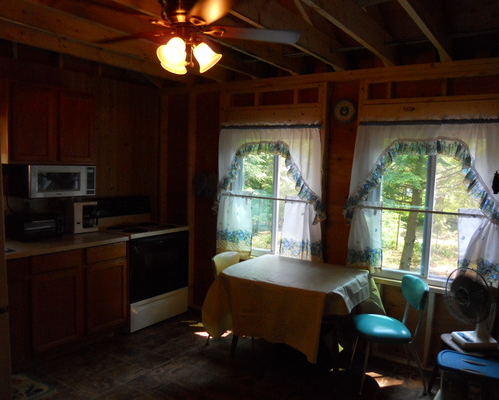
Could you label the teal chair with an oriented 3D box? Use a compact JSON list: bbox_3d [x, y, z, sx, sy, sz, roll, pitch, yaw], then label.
[{"bbox_3d":[1.005,0.953,3.112,0.500,0.805,0.410,1,6,1],"label":"teal chair"}]

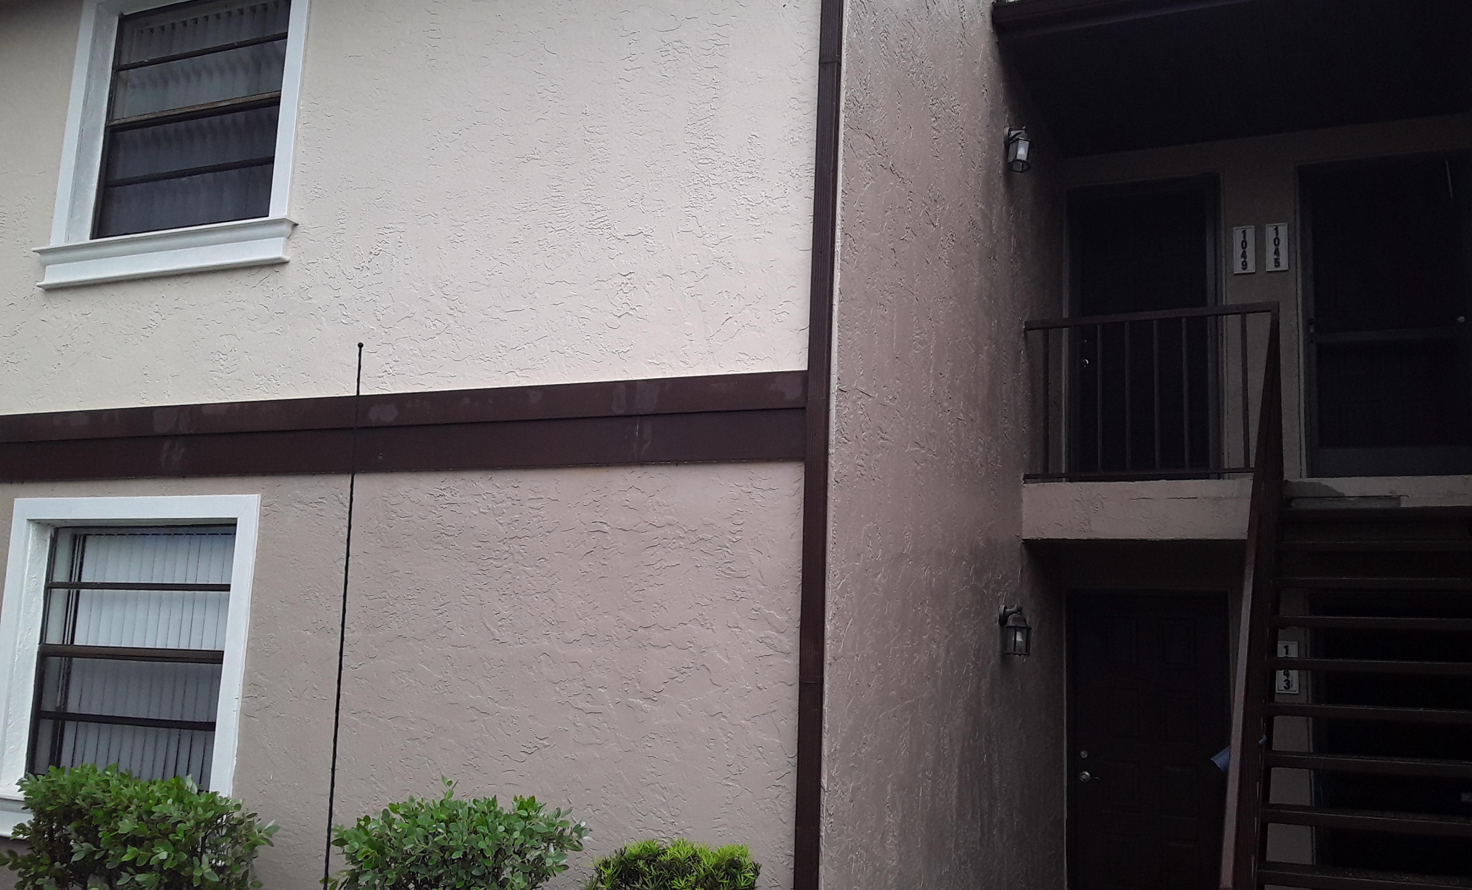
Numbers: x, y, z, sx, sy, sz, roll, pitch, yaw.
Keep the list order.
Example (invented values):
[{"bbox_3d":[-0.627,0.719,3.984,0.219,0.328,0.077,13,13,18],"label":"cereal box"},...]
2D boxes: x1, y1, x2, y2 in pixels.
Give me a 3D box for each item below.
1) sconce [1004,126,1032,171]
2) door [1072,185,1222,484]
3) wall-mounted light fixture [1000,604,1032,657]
[{"bbox_3d":[1.567,-1.645,7.303,0.150,0.250,0.140,-2,-10,24],"label":"sconce"},{"bbox_3d":[2.679,-0.726,8.657,0.969,2.055,0.070,-2,-10,24],"label":"door"},{"bbox_3d":[1.460,0.967,6.853,0.157,0.262,0.140,-2,-10,24],"label":"wall-mounted light fixture"}]

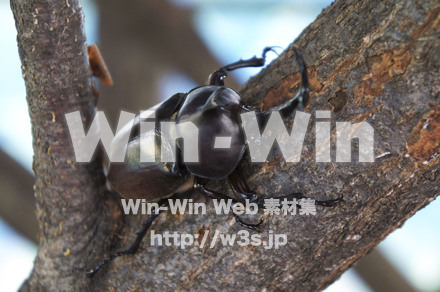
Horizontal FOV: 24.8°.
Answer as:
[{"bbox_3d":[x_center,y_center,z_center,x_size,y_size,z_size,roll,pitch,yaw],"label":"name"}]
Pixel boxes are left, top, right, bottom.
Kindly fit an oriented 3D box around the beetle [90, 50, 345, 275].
[{"bbox_3d":[-0.008,-0.002,0.252,0.069,0.052,0.027,-21,-44,19],"label":"beetle"}]

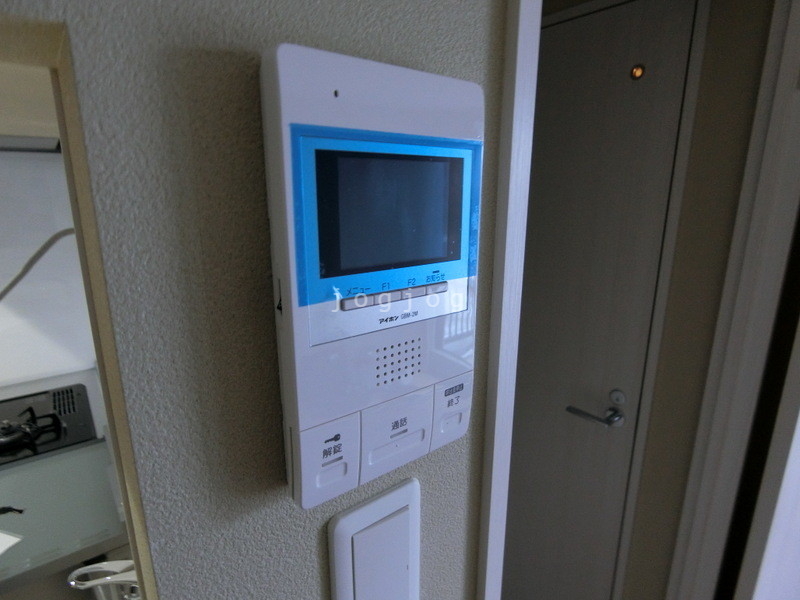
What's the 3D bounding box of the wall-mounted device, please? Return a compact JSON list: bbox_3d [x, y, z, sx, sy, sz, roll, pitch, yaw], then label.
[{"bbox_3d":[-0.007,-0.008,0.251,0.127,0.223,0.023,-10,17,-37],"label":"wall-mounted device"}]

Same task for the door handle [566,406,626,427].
[{"bbox_3d":[0.528,0.302,1.184,0.064,0.052,0.132,-11,17,-37],"label":"door handle"}]

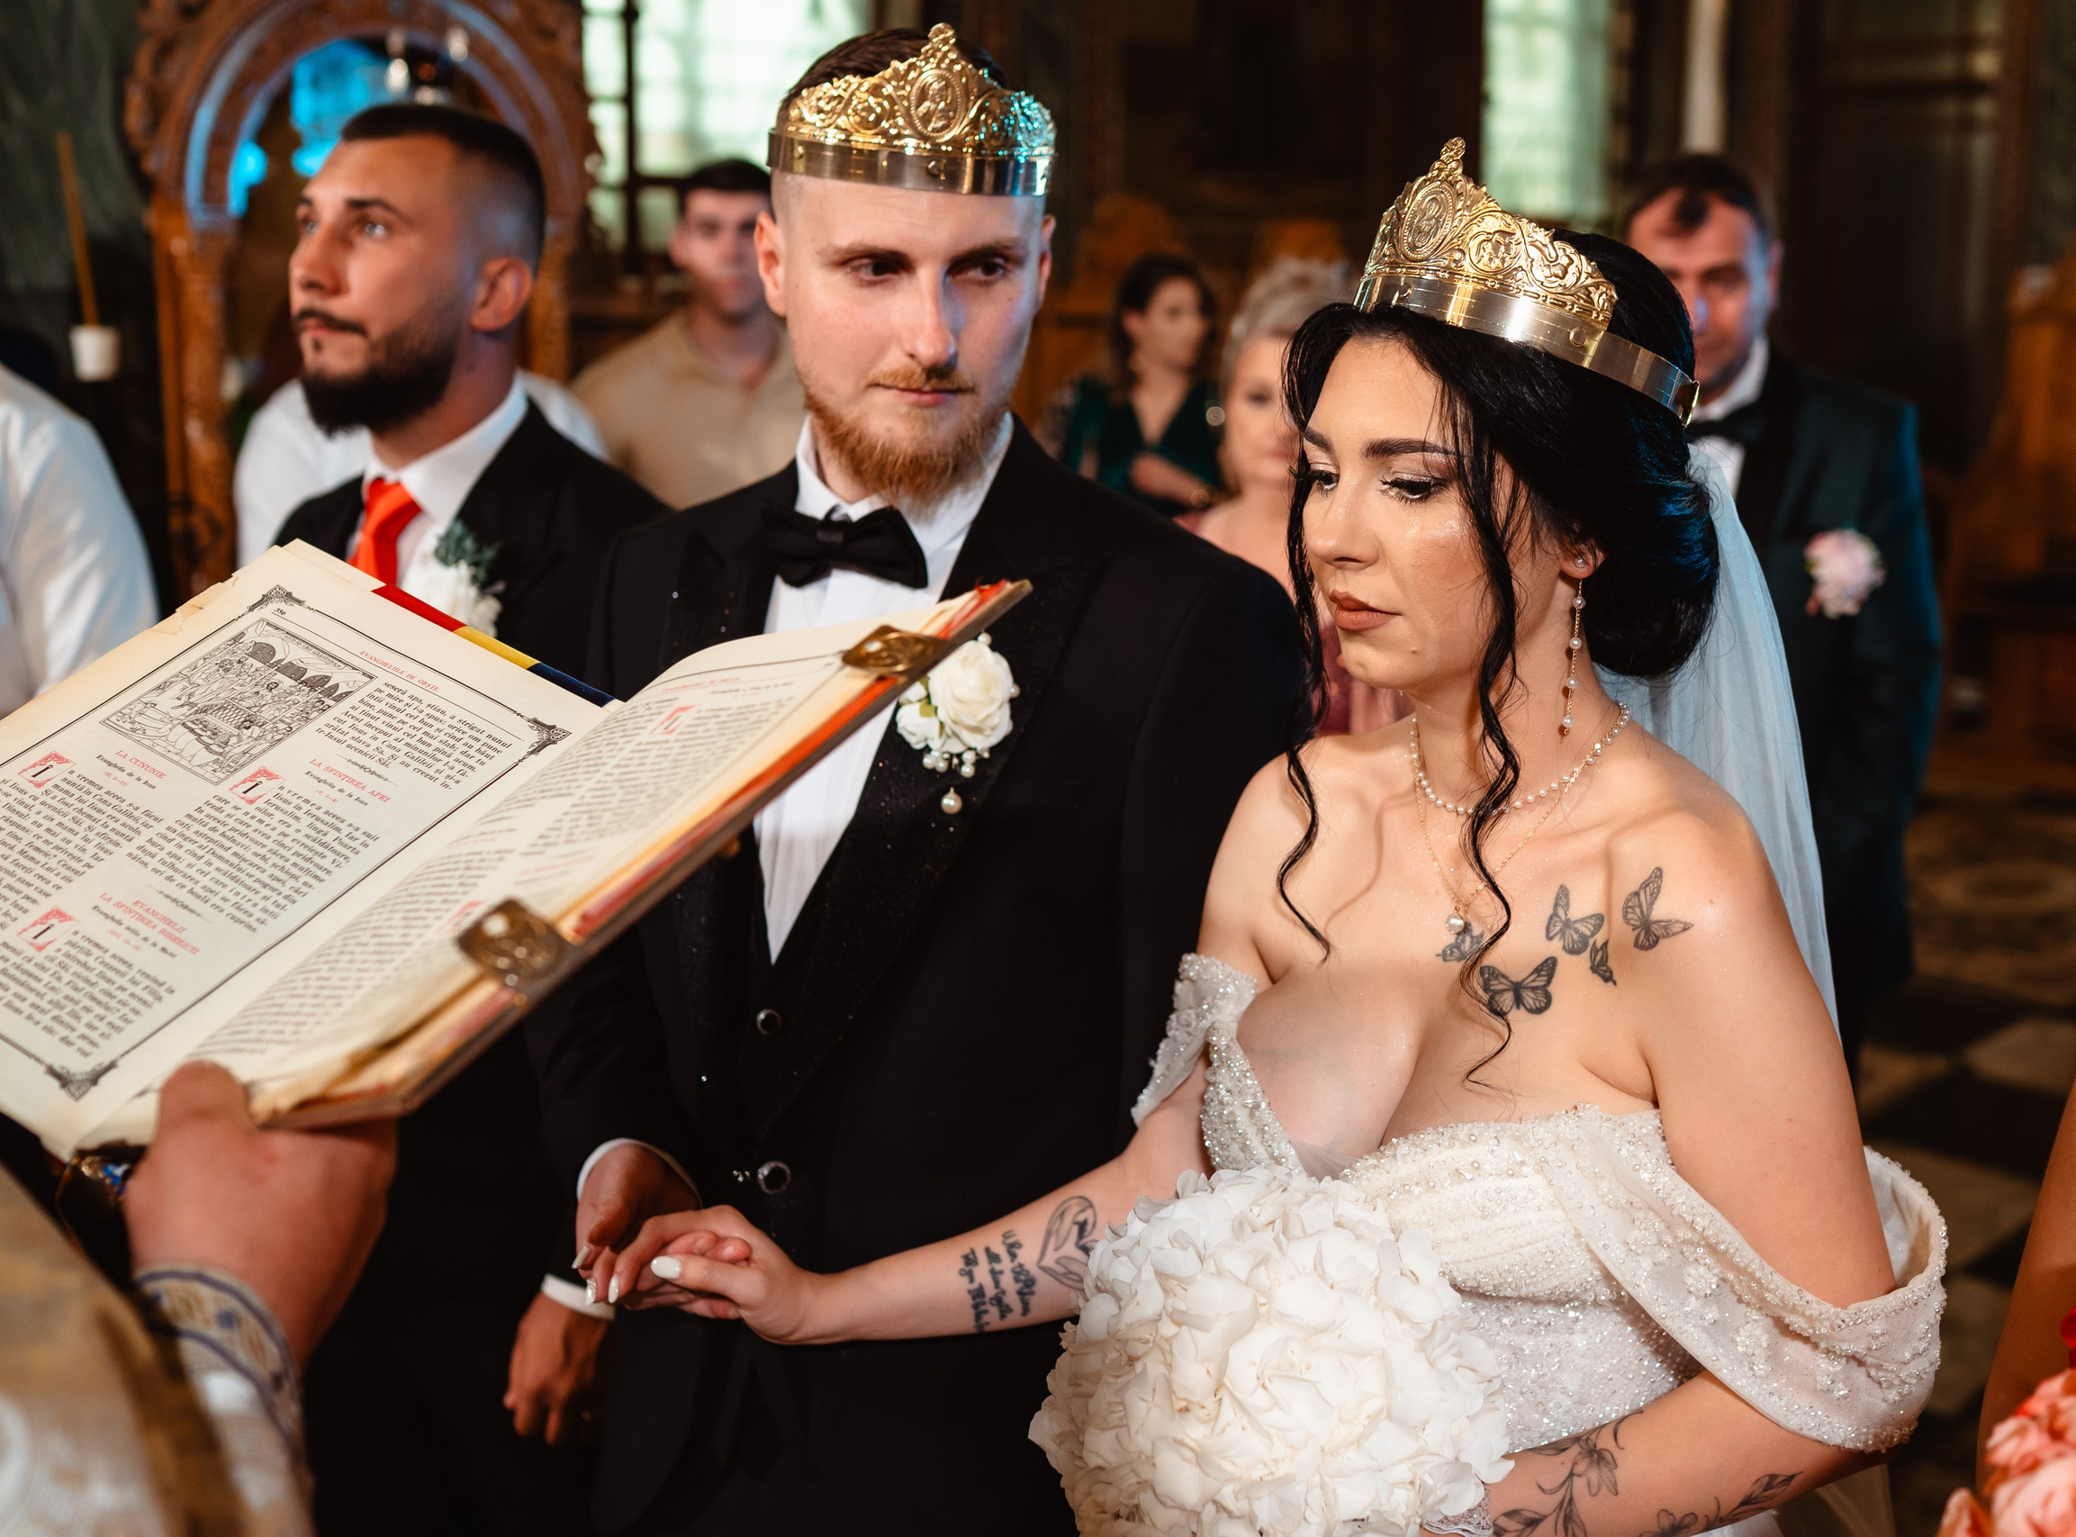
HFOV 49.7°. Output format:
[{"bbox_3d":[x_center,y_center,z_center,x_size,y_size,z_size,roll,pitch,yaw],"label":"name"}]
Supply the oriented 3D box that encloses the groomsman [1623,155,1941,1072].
[{"bbox_3d":[0.726,0.208,2.581,0.520,1.770,0.320,3,11,15],"label":"groomsman"}]

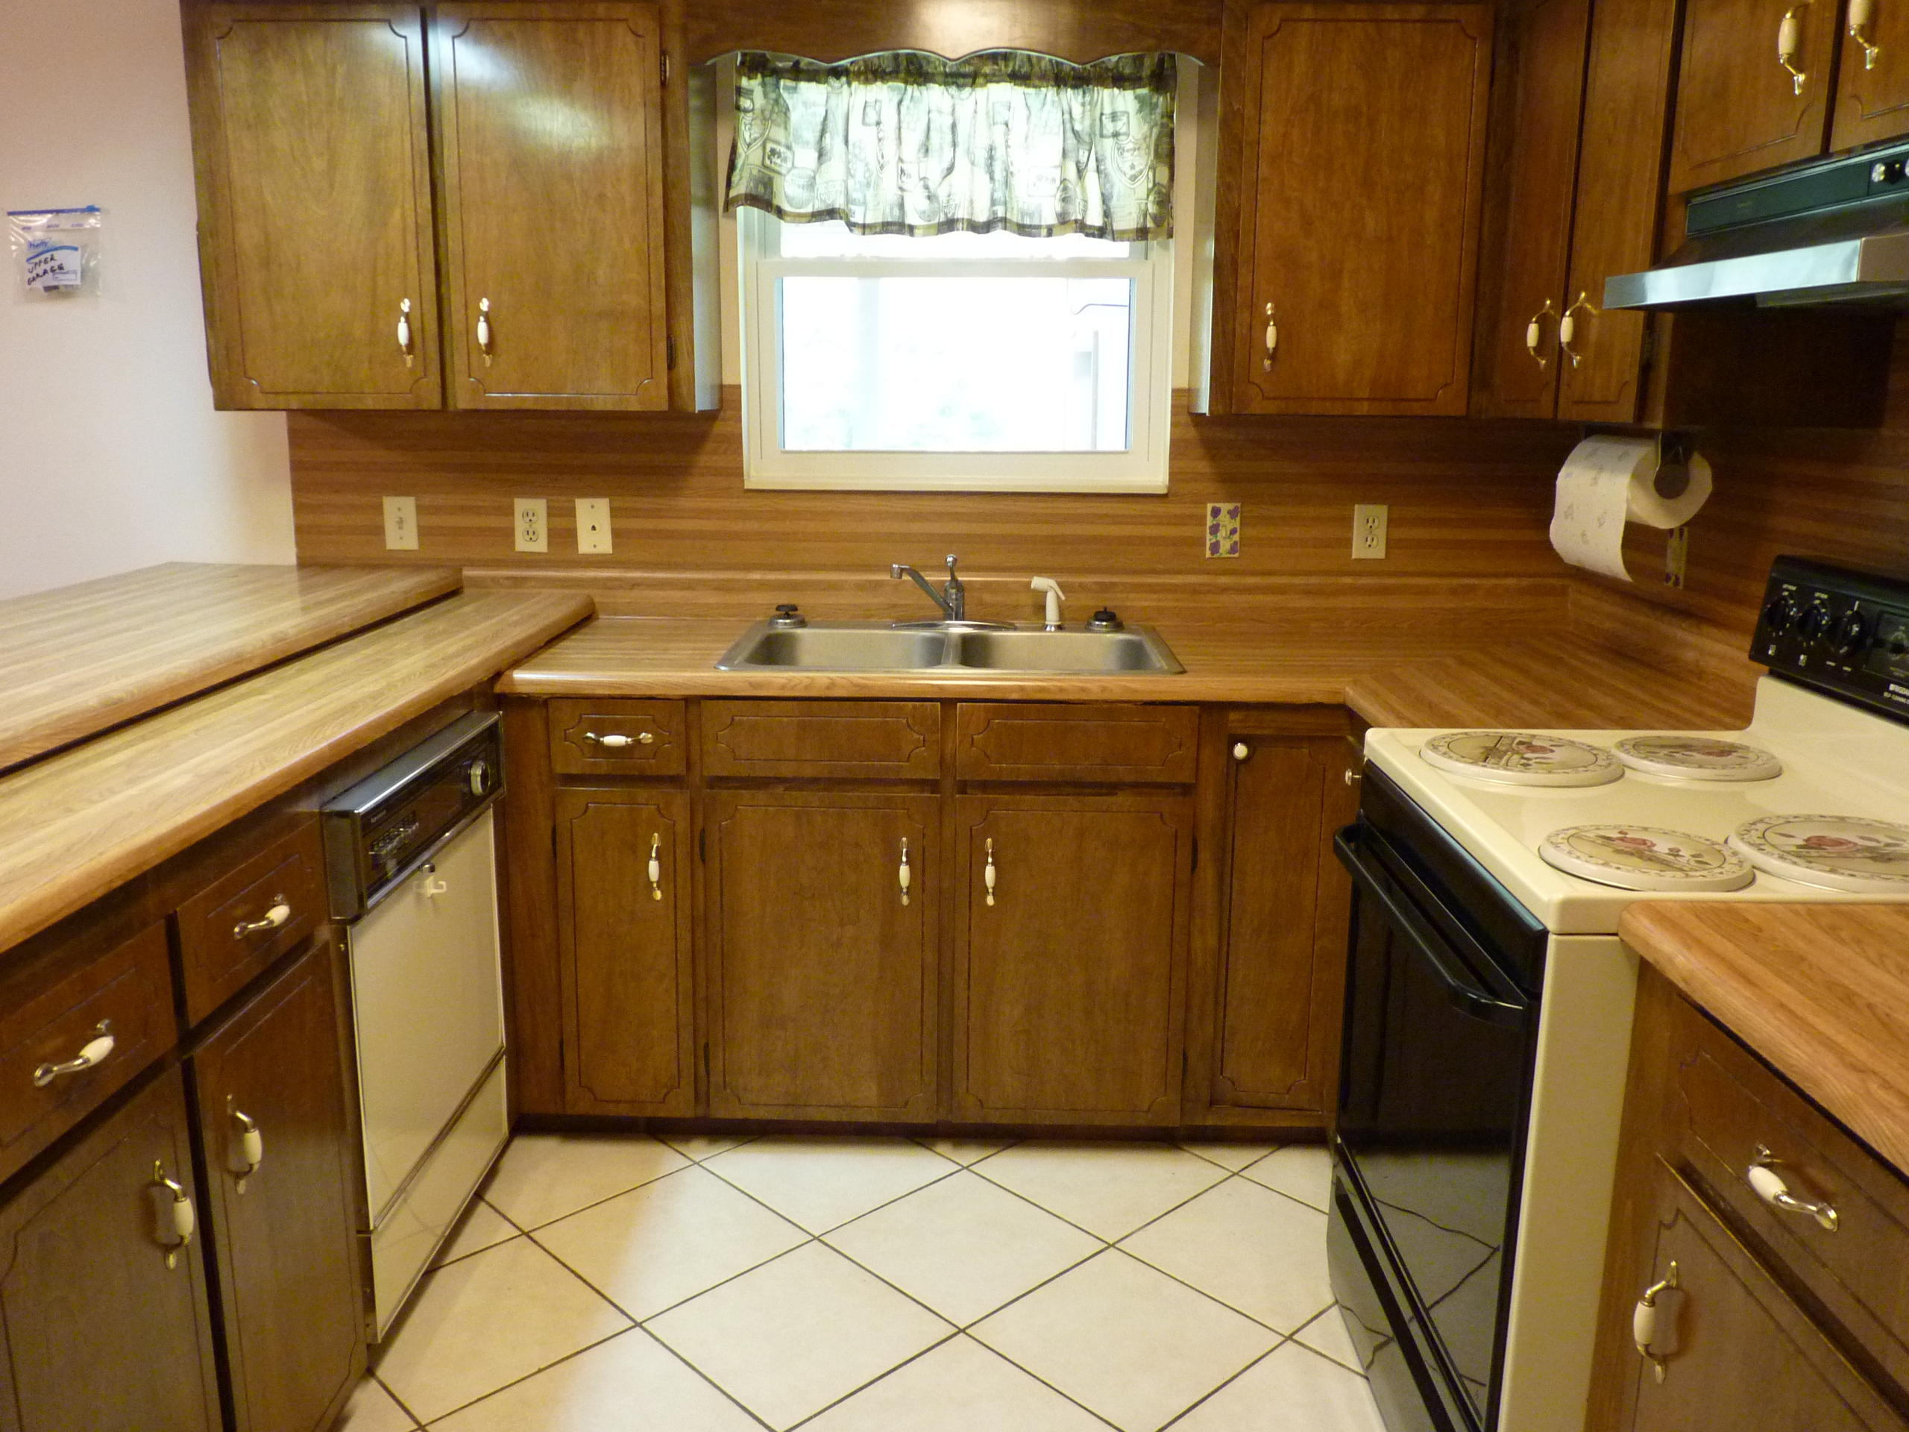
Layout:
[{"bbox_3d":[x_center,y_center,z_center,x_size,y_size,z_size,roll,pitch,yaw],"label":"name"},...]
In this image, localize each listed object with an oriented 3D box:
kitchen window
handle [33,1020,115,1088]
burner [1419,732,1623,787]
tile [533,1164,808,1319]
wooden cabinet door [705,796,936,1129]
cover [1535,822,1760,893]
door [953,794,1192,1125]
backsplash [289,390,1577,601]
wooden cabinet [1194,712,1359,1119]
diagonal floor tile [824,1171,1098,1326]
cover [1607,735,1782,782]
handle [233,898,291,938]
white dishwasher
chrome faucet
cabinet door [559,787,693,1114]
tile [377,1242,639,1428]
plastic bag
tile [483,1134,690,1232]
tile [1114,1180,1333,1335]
[{"bbox_3d":[0.005,-0.902,3.075,0.903,0.876,0.100,1,12,0],"label":"kitchen window"},{"bbox_3d":[-0.772,0.299,1.332,0.031,0.023,0.115,1,12,1],"label":"handle"},{"bbox_3d":[0.760,0.054,2.000,0.257,0.018,0.257,1,12,0],"label":"burner"},{"bbox_3d":[-0.472,0.872,2.483,0.339,0.010,0.339,-11,16,-43],"label":"tile"},{"bbox_3d":[-0.236,0.439,2.687,0.417,0.625,0.020,1,12,1],"label":"wooden cabinet door"},{"bbox_3d":[0.727,0.144,1.569,0.207,0.018,0.207,1,12,0],"label":"cover"},{"bbox_3d":[0.209,0.445,2.679,0.417,0.622,0.020,1,12,1],"label":"door"},{"bbox_3d":[-0.048,-0.466,3.172,2.729,0.449,0.025,1,12,0],"label":"backsplash"},{"bbox_3d":[0.563,0.303,2.904,0.285,0.765,0.580,1,12,1],"label":"wooden cabinet"},{"bbox_3d":[0.016,0.879,2.477,0.339,0.010,0.339,-11,16,-43],"label":"diagonal floor tile"},{"bbox_3d":[0.990,0.055,1.989,0.203,0.017,0.203,1,12,1],"label":"cover"},{"bbox_3d":[-0.767,0.223,1.676,0.031,0.023,0.115,1,12,1],"label":"handle"},{"bbox_3d":[-1.065,0.460,2.248,0.610,0.833,0.605,1,12,0],"label":"white dishwasher"},{"bbox_3d":[-0.054,-0.238,2.954,0.050,0.138,0.200,11,16,40],"label":"chrome faucet"},{"bbox_3d":[-0.590,0.432,2.693,0.240,0.621,0.020,1,12,1],"label":"cabinet door"},{"bbox_3d":[-0.722,0.923,2.259,0.342,0.010,0.342,-11,16,-43],"label":"tile"},{"bbox_3d":[-1.824,-0.937,3.018,0.186,0.174,0.025,-1,12,1],"label":"plastic bag"},{"bbox_3d":[-0.713,0.822,2.739,0.342,0.010,0.342,-11,16,-43],"label":"tile"},{"bbox_3d":[0.507,0.891,2.480,0.342,0.010,0.342,-11,16,-43],"label":"tile"}]

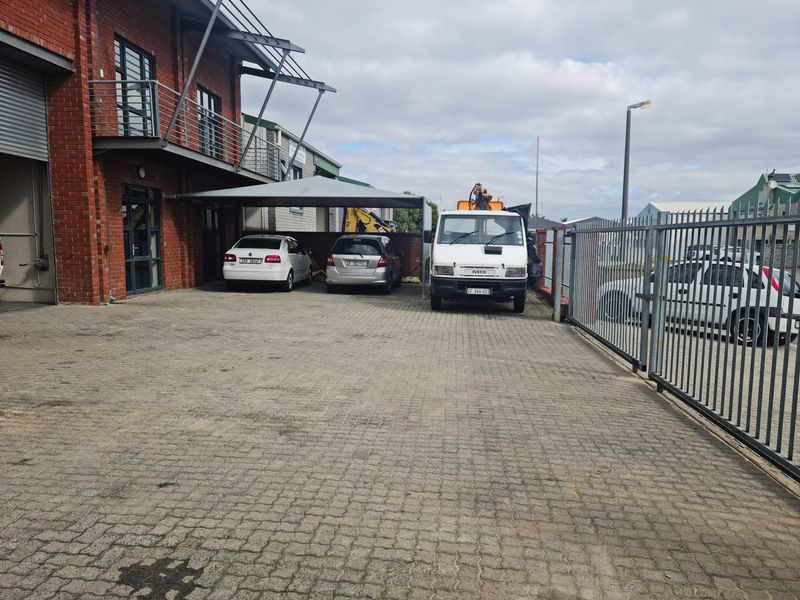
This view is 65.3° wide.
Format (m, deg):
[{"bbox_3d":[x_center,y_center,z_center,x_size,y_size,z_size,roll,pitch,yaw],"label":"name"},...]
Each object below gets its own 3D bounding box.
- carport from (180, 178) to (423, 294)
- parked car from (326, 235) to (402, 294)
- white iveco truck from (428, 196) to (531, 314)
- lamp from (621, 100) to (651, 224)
[{"bbox_3d":[-2.250,-1.918,17.550,6.200,3.180,5.100,1,6,5],"label":"carport"},{"bbox_3d":[-0.960,-1.079,17.750,1.680,1.525,3.840,1,6,4],"label":"parked car"},{"bbox_3d":[1.800,-1.276,14.850,1.960,2.600,5.800,1,6,6],"label":"white iveco truck"},{"bbox_3d":[10.546,-5.179,27.861,1.150,7.218,0.330,1,6,8],"label":"lamp"}]

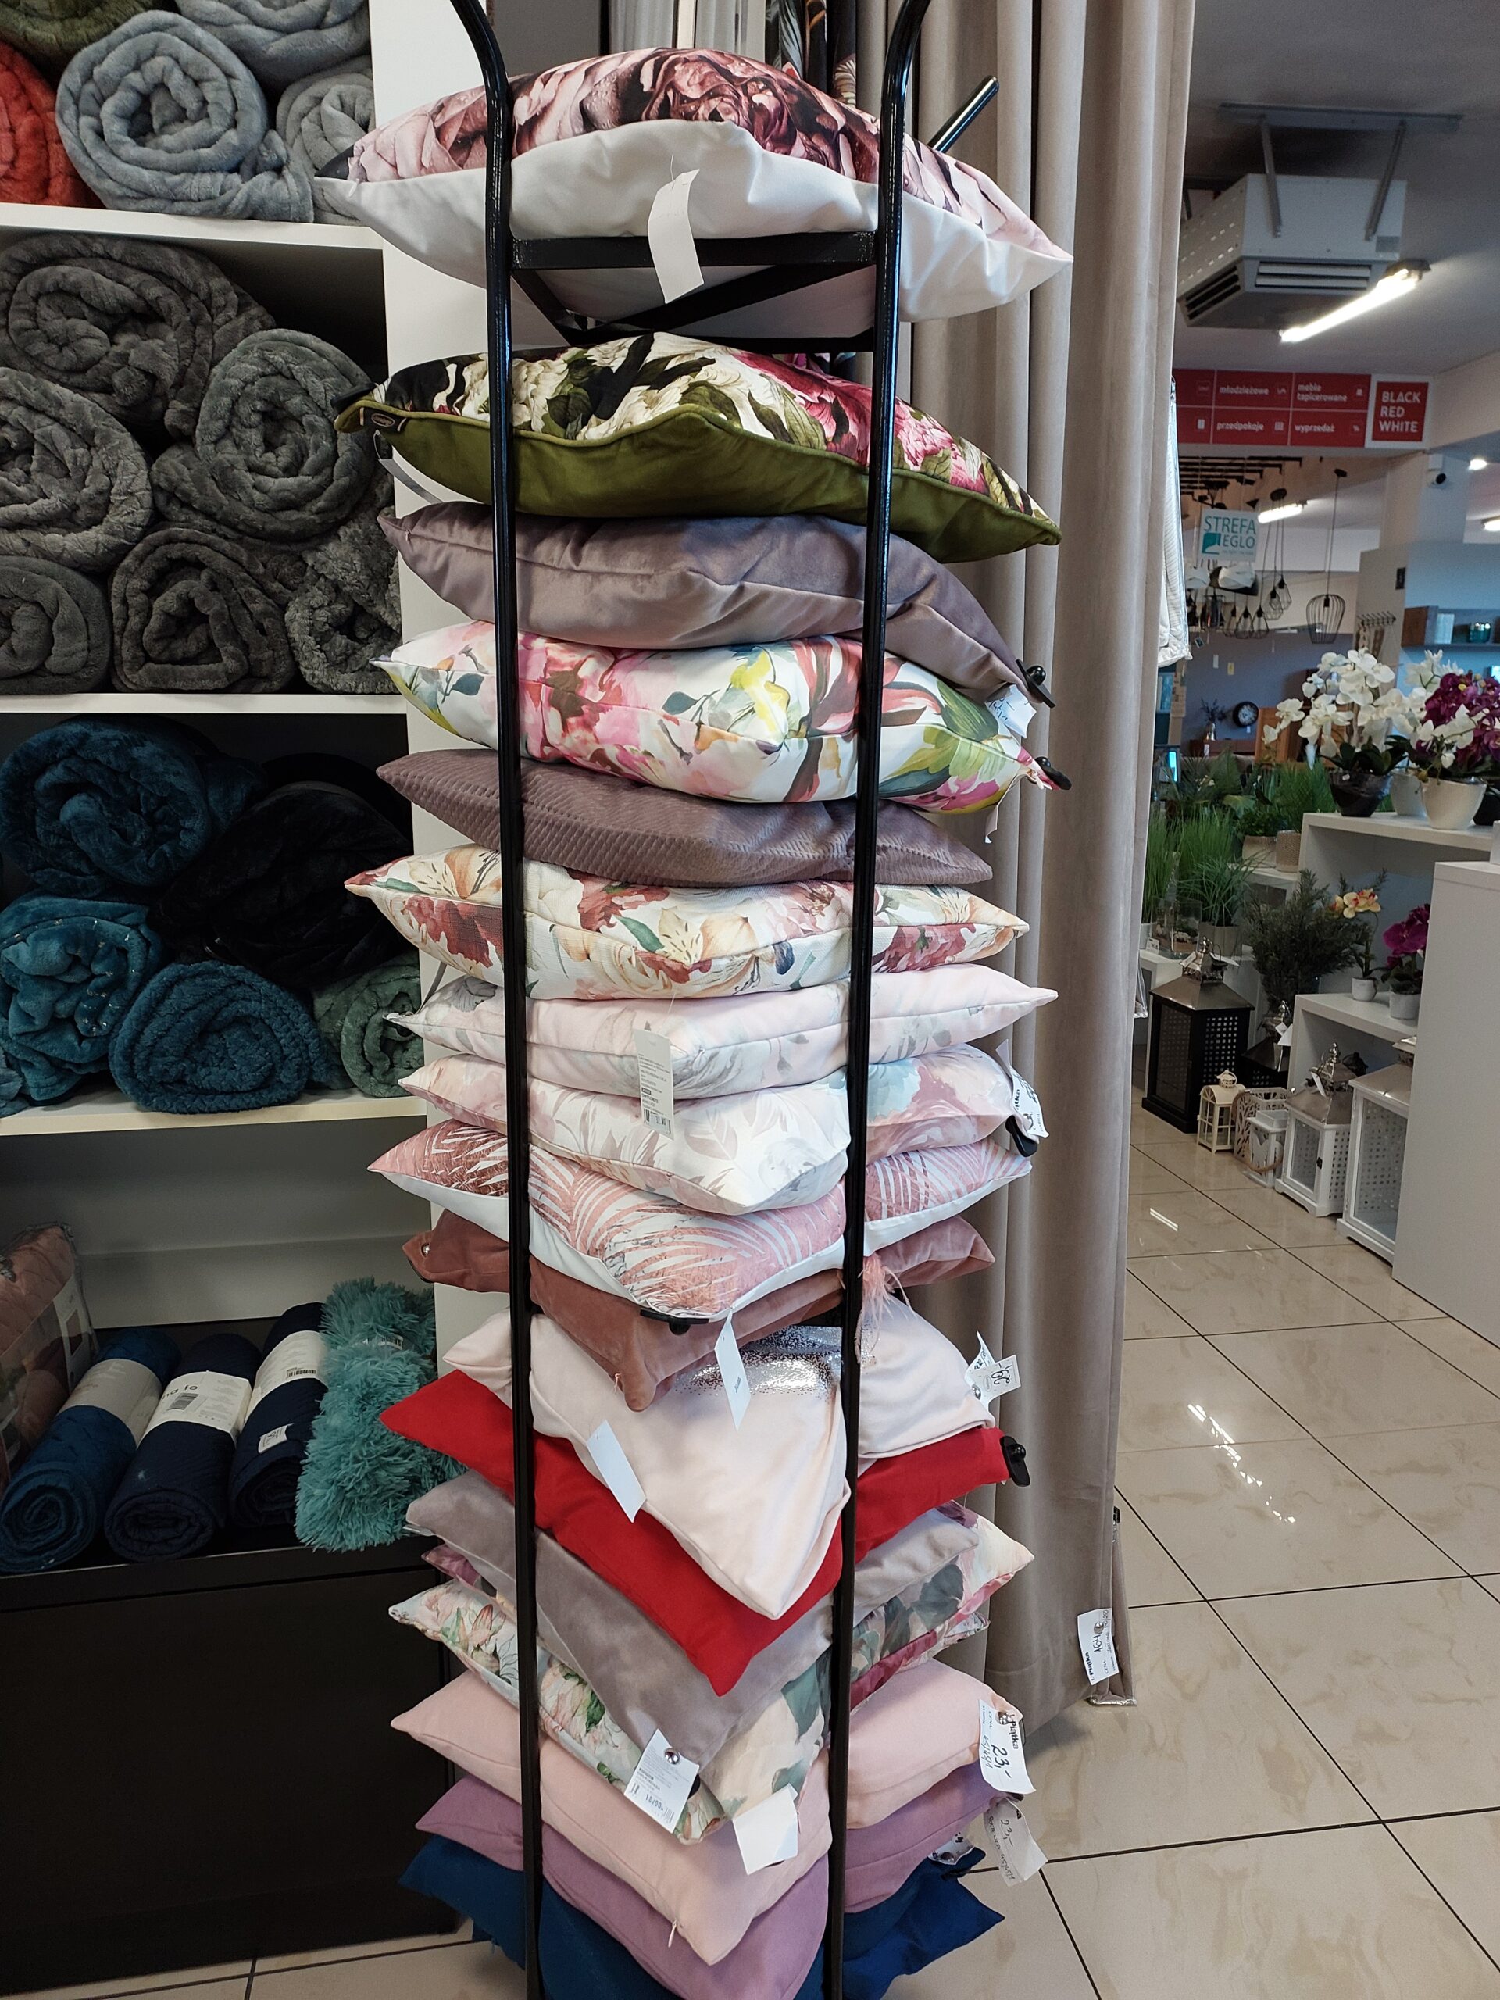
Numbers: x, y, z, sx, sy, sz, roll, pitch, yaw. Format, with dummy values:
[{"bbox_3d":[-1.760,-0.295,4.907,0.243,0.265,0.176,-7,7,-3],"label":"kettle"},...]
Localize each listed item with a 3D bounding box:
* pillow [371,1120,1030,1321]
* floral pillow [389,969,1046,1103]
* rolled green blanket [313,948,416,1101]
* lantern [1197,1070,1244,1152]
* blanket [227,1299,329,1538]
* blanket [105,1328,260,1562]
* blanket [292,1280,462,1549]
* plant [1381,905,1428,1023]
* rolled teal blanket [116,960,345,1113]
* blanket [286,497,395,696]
[{"bbox_3d":[-0.045,0.157,1.494,0.430,0.125,0.430,13,17,43],"label":"pillow"},{"bbox_3d":[-0.021,0.022,1.413,0.395,0.110,0.395,-11,15,-40],"label":"floral pillow"},{"bbox_3d":[-0.411,0.003,1.750,0.130,0.120,0.330,-4,13,-20],"label":"rolled green blanket"},{"bbox_3d":[1.360,0.313,4.641,0.098,0.237,0.090,-3,13,-17],"label":"lantern"},{"bbox_3d":[-0.519,0.468,1.868,0.115,0.100,0.380,-1,13,-9],"label":"blanket"},{"bbox_3d":[-0.634,0.496,1.849,0.120,0.100,0.370,-2,12,-8],"label":"blanket"},{"bbox_3d":[-0.441,0.479,1.989,0.180,0.160,0.470,-2,12,-10],"label":"blanket"},{"bbox_3d":[1.798,-0.110,4.387,0.150,0.320,0.170,-10,15,-40],"label":"plant"},{"bbox_3d":[-0.580,-0.004,1.876,0.220,0.154,0.450,-2,12,-10],"label":"rolled teal blanket"},{"bbox_3d":[-0.425,-0.424,1.732,0.115,0.170,0.380,-2,12,-11],"label":"blanket"}]

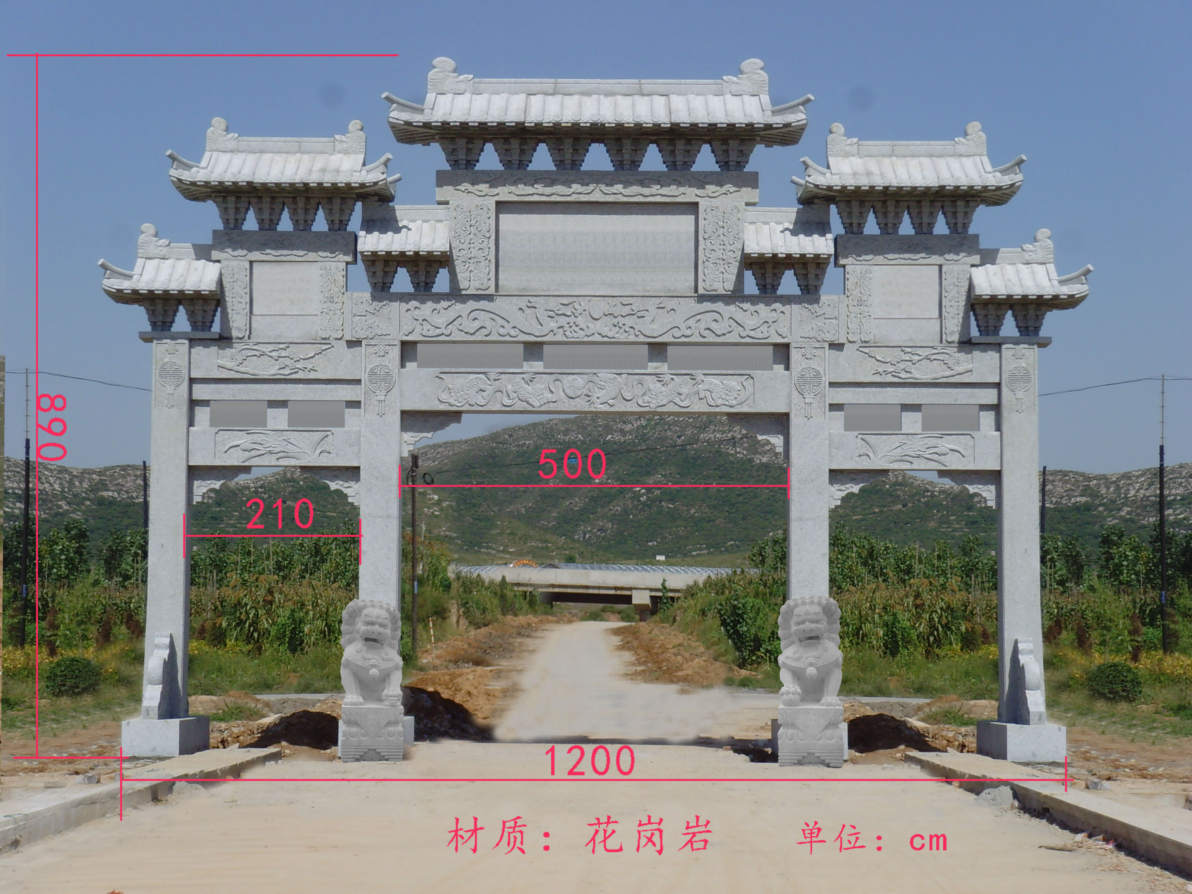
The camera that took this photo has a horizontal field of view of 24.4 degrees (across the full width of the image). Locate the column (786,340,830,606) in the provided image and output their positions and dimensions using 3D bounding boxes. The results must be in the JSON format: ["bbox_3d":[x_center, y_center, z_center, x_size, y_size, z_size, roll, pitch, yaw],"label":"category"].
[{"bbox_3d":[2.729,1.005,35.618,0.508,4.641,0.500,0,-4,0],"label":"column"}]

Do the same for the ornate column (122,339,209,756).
[{"bbox_3d":[-5.547,1.279,35.596,0.714,5.309,2.500,0,-4,0],"label":"ornate column"}]

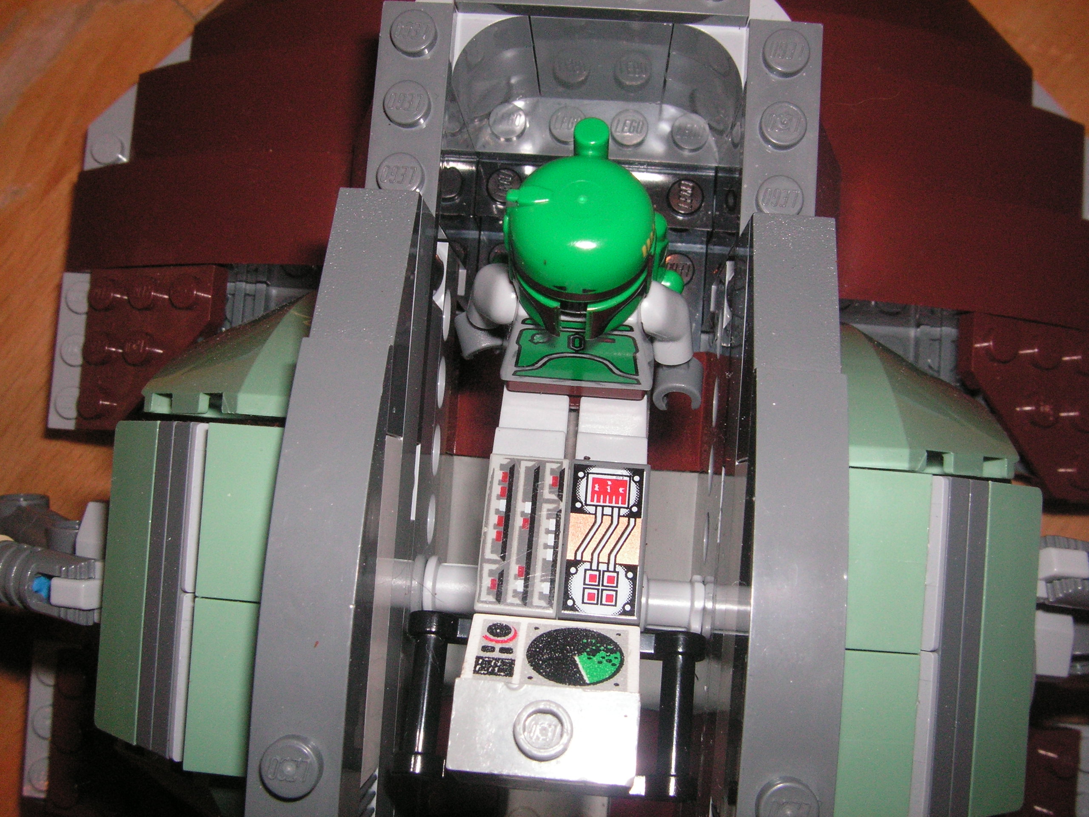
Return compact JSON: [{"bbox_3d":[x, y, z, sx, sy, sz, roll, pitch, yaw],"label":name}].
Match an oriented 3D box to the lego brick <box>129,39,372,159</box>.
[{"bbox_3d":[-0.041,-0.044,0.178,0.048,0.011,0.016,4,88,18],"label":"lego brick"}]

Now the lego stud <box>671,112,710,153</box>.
[{"bbox_3d":[0.019,-0.036,0.157,0.005,0.002,0.005,4,83,3],"label":"lego stud"}]

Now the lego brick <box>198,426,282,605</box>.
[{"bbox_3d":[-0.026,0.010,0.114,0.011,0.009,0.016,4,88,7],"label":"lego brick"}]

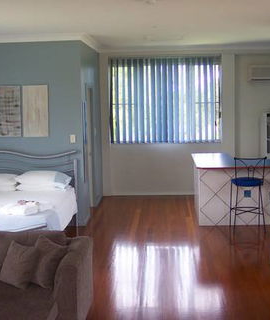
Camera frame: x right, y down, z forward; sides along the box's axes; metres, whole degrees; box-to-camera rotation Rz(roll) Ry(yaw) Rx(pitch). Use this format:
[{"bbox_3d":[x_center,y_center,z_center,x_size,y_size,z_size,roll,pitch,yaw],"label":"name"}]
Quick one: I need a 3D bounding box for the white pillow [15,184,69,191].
[{"bbox_3d":[-1.348,0.353,7.428,0.742,0.130,0.460,-1,6,2],"label":"white pillow"}]

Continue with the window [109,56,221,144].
[{"bbox_3d":[0.581,-1.156,9.858,2.185,1.687,0.110,-1,7,4],"label":"window"}]

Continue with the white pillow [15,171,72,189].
[{"bbox_3d":[-1.303,0.291,7.289,0.774,0.234,0.458,-1,7,3],"label":"white pillow"}]

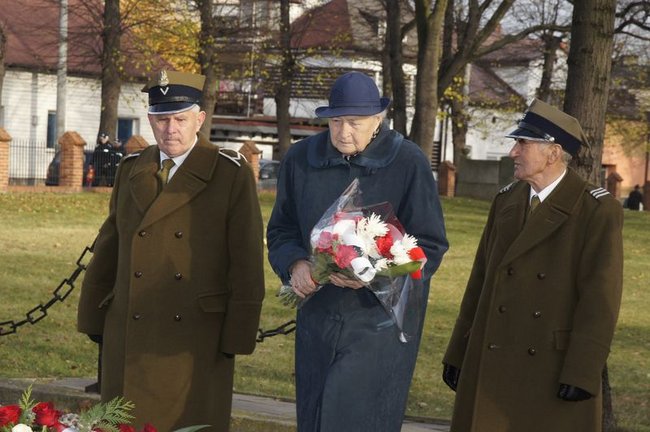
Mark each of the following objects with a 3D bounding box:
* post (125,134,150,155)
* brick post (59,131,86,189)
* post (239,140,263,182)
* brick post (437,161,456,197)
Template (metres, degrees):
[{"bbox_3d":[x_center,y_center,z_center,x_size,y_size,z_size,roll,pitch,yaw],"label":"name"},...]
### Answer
[{"bbox_3d":[-4.430,-1.220,44.600,0.480,1.340,0.390,3,3,28],"label":"post"},{"bbox_3d":[-5.642,-1.206,42.300,0.480,1.350,0.390,3,3,28],"label":"brick post"},{"bbox_3d":[-1.951,-1.265,49.200,0.480,1.330,0.390,3,3,28],"label":"post"},{"bbox_3d":[3.881,-1.185,60.500,0.470,1.200,0.390,4,3,34],"label":"brick post"}]

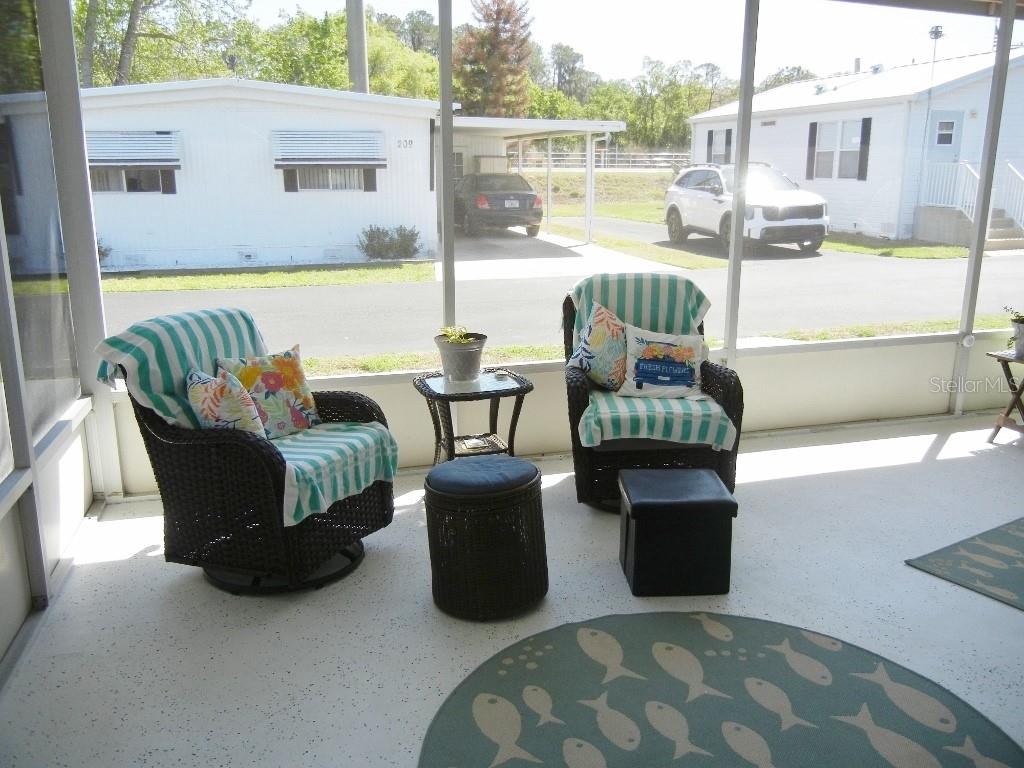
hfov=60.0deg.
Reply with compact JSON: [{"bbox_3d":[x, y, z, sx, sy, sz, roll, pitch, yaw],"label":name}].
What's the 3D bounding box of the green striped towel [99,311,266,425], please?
[{"bbox_3d":[-1.188,-0.036,3.451,0.340,0.460,0.740,6,14,21],"label":"green striped towel"}]

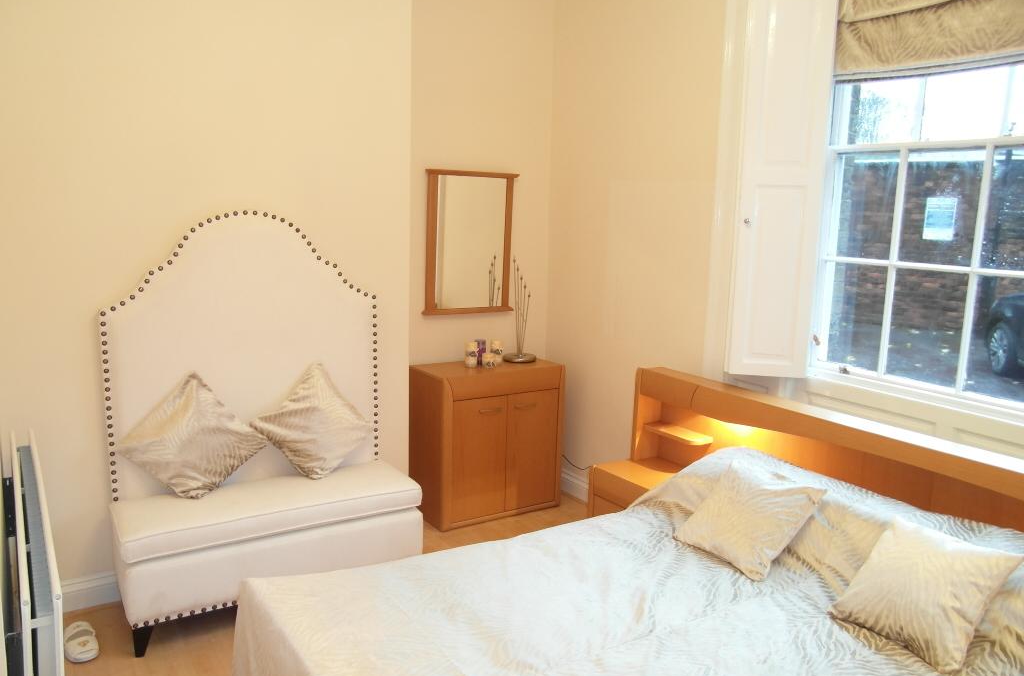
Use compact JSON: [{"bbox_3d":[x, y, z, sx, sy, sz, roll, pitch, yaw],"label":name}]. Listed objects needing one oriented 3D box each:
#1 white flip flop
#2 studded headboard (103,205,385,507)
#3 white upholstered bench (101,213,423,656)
[{"bbox_3d":[-1.578,1.091,2.597,0.108,0.074,0.231,-6,12,-40],"label":"white flip flop"},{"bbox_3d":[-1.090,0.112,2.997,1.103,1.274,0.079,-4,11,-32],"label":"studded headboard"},{"bbox_3d":[-0.975,0.296,2.884,1.155,1.586,0.446,-4,11,-32],"label":"white upholstered bench"}]

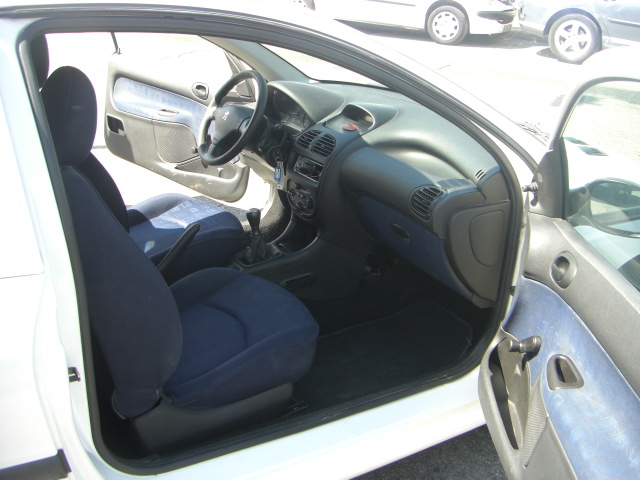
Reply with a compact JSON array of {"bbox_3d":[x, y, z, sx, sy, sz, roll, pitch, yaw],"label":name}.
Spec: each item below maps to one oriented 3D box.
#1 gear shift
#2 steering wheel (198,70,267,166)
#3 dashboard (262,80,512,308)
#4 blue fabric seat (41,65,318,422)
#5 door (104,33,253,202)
[{"bbox_3d":[-0.212,-0.011,2.251,0.095,0.190,0.085,-11,27,-27],"label":"gear shift"},{"bbox_3d":[-0.303,-0.410,2.432,0.110,0.380,0.380,27,6,-37],"label":"steering wheel"},{"bbox_3d":[0.207,-0.261,2.387,0.620,0.460,1.370,-11,27,-27],"label":"dashboard"},{"bbox_3d":[-0.346,-0.007,1.729,0.770,0.860,0.520,-11,27,-27],"label":"blue fabric seat"},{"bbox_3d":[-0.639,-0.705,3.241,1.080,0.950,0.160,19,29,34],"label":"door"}]

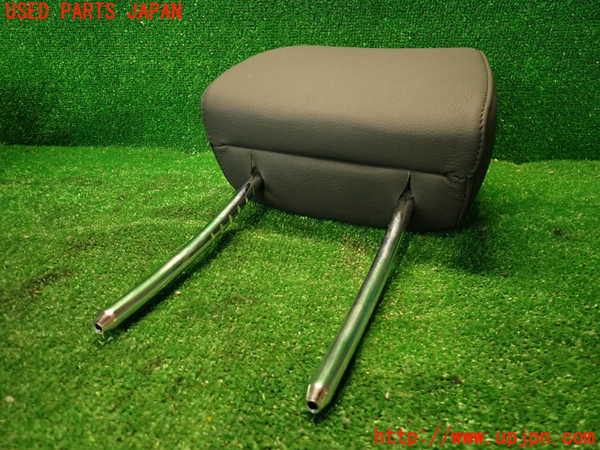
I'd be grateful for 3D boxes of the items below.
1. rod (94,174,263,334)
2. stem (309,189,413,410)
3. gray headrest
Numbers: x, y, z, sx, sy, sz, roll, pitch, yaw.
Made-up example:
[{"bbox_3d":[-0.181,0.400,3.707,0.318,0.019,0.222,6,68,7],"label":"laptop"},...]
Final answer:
[{"bbox_3d":[-0.082,0.014,0.346,0.013,0.025,0.208,11,38,23],"label":"rod"},{"bbox_3d":[0.049,0.038,0.291,0.013,0.025,0.208,11,38,23],"label":"stem"},{"bbox_3d":[0.064,-0.096,0.455,0.255,0.140,0.195,11,39,23],"label":"gray headrest"}]

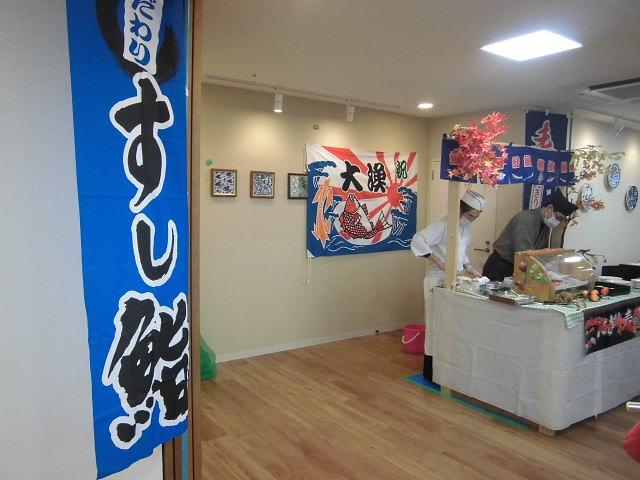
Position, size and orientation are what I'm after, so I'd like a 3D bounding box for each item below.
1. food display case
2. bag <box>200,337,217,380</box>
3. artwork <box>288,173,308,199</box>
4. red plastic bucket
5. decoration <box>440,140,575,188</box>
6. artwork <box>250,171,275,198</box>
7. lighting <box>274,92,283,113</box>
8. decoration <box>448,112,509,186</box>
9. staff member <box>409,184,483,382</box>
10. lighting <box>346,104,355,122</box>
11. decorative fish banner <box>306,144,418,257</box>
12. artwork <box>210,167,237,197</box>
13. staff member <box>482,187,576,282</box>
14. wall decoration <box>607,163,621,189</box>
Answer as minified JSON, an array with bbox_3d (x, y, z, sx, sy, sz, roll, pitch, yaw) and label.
[{"bbox_3d":[1.739,0.248,3.544,0.610,0.320,0.275,-2,5,-36],"label":"food display case"},{"bbox_3d":[-1.046,0.895,3.975,0.397,0.467,0.357,-2,5,-34],"label":"bag"},{"bbox_3d":[-0.194,-0.507,4.622,0.238,0.248,0.025,-2,5,-34],"label":"artwork"},{"bbox_3d":[0.956,0.972,4.752,0.278,0.248,0.278,1,4,0],"label":"red plastic bucket"},{"bbox_3d":[1.571,-0.599,3.833,1.708,0.298,0.070,-2,5,-34],"label":"decoration"},{"bbox_3d":[-0.523,-0.504,4.393,0.235,0.245,0.030,-2,5,-35],"label":"artwork"},{"bbox_3d":[-0.372,-1.218,4.291,0.070,0.160,0.070,-2,5,-35],"label":"lighting"},{"bbox_3d":[1.140,-0.651,3.458,0.400,0.500,0.220,-2,5,-35],"label":"decoration"},{"bbox_3d":[1.027,0.378,3.859,0.566,1.569,0.576,-3,6,-39],"label":"staff member"},{"bbox_3d":[0.308,-1.252,4.770,0.070,0.160,0.070,-2,5,-35],"label":"lighting"},{"bbox_3d":[0.501,-0.412,5.125,1.540,1.100,0.030,-2,5,-35],"label":"decorative fish banner"},{"bbox_3d":[-0.835,-0.493,4.173,0.235,0.245,0.030,-2,5,-35],"label":"artwork"},{"bbox_3d":[1.894,0.338,4.348,0.556,1.599,0.745,-3,6,-39],"label":"staff member"},{"bbox_3d":[3.658,-0.793,5.969,0.318,0.318,0.035,-2,5,-34],"label":"wall decoration"}]

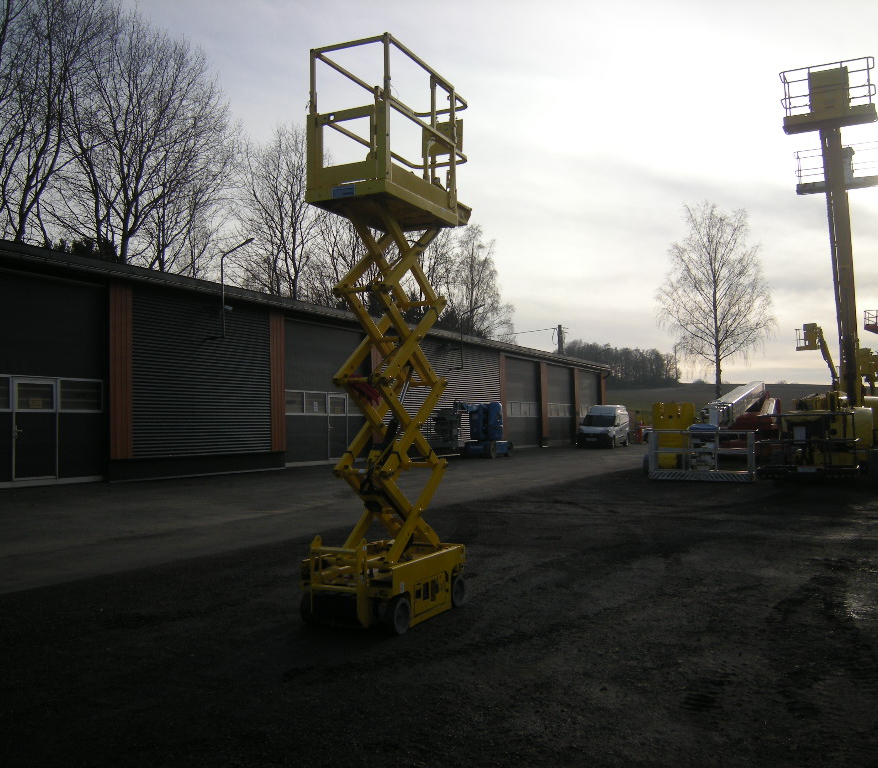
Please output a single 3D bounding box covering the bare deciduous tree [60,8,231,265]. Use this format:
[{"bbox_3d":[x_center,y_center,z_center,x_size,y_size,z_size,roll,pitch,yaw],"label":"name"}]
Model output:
[{"bbox_3d":[-14.463,-7.509,40.000,8.600,20.800,8.600,-1,-3,0],"label":"bare deciduous tree"}]

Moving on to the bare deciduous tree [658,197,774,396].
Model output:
[{"bbox_3d":[20.697,-6.026,62.000,8.900,15.200,8.900,-1,-3,0],"label":"bare deciduous tree"}]

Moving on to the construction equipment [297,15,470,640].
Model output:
[{"bbox_3d":[-0.390,-0.382,7.217,0.780,4.690,1.800,-3,-4,26],"label":"construction equipment"}]

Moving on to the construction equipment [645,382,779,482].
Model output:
[{"bbox_3d":[7.994,1.153,22.361,2.350,2.750,8.400,-3,-4,29],"label":"construction equipment"}]

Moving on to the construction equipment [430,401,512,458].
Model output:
[{"bbox_3d":[1.102,1.585,28.741,1.500,2.000,5.200,-3,-4,27],"label":"construction equipment"}]

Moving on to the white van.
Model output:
[{"bbox_3d":[9.622,2.449,48.130,2.020,2.470,5.150,-3,-4,23],"label":"white van"}]

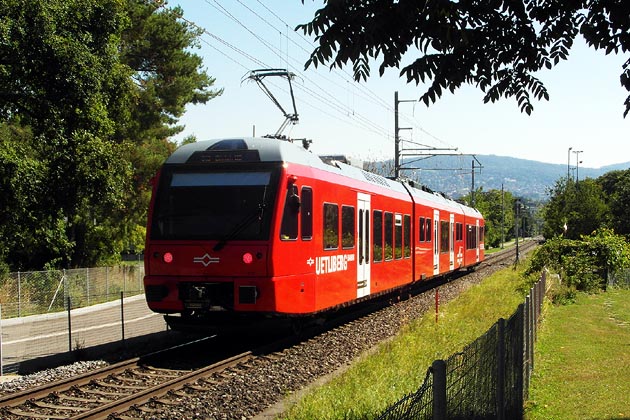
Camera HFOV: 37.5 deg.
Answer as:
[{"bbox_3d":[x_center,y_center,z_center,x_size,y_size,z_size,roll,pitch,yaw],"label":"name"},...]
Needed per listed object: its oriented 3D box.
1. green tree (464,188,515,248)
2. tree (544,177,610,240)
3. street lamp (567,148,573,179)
[{"bbox_3d":[30.110,1.470,160.000,8.600,10.400,8.400,0,1,0],"label":"green tree"},{"bbox_3d":[31.020,0.420,110.000,8.100,8.900,7.800,0,1,0],"label":"tree"},{"bbox_3d":[38.490,-1.590,140.000,0.800,15.800,0.500,0,1,15],"label":"street lamp"}]

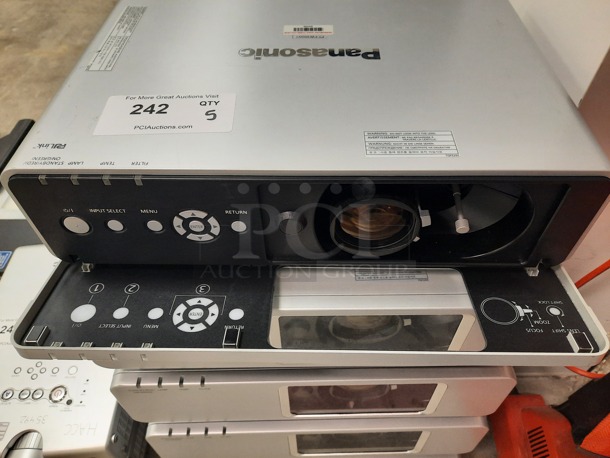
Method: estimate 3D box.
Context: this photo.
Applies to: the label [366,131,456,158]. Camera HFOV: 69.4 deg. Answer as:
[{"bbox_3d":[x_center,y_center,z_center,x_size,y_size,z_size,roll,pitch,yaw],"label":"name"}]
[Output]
[{"bbox_3d":[0.077,-0.062,0.320,0.065,0.001,0.028,0,49,0],"label":"label"}]

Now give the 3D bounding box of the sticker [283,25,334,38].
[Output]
[{"bbox_3d":[0.004,-0.197,0.436,0.050,0.001,0.021,0,49,0],"label":"sticker"}]

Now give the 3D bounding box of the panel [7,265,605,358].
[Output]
[{"bbox_3d":[0.001,0.064,0.353,0.430,0.020,0.098,0,39,2],"label":"panel"}]

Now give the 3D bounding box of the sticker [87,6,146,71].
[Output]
[{"bbox_3d":[-0.180,-0.188,0.428,0.022,0.001,0.131,0,49,0],"label":"sticker"}]

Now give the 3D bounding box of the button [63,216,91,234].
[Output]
[{"bbox_3d":[-0.180,-0.004,0.348,0.021,0.021,0.004,0,49,0],"label":"button"}]

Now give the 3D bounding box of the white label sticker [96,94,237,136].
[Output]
[{"bbox_3d":[-0.107,-0.090,0.344,0.103,0.001,0.053,-2,49,-1],"label":"white label sticker"}]

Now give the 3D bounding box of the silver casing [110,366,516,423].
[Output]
[{"bbox_3d":[0.008,0.071,0.595,0.420,0.120,0.330,0,49,0],"label":"silver casing"}]

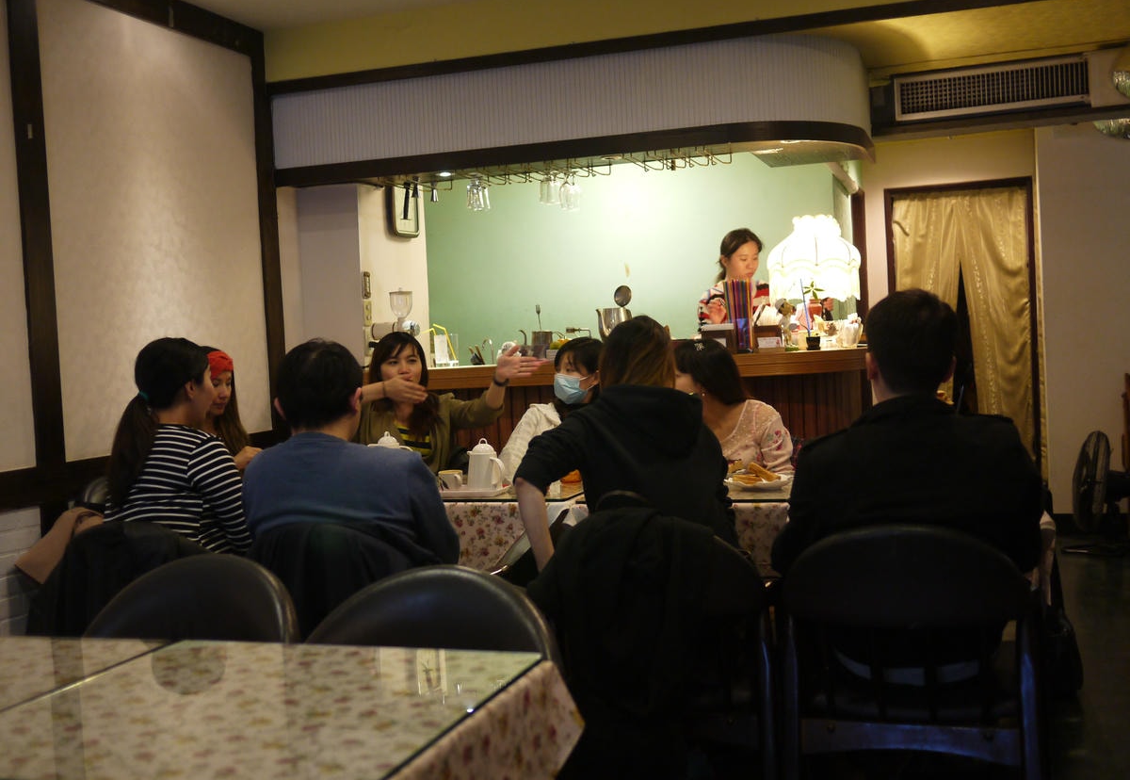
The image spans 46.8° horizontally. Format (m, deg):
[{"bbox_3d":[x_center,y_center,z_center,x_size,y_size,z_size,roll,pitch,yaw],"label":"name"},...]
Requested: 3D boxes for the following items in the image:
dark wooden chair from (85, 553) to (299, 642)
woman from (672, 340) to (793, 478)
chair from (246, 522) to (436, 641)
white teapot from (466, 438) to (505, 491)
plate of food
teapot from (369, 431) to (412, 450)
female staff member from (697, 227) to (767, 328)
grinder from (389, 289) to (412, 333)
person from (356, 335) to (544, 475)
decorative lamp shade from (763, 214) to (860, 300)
[{"bbox_3d":[-0.798,0.762,2.561,0.530,0.800,0.540,-2,2,18],"label":"dark wooden chair"},{"bbox_3d":[0.502,0.426,4.151,0.500,1.180,0.750,-2,2,23],"label":"woman"},{"bbox_3d":[-0.423,0.682,3.200,0.470,0.790,0.520,-2,2,19],"label":"chair"},{"bbox_3d":[-0.251,0.238,4.302,0.138,0.168,0.092,-1,3,38],"label":"white teapot"},{"bbox_3d":[0.618,0.260,4.096,0.230,0.075,0.230,-3,2,0],"label":"plate of food"},{"bbox_3d":[-0.582,0.224,4.350,0.150,0.170,0.100,-3,2,-3],"label":"teapot"},{"bbox_3d":[0.793,0.133,5.477,0.450,1.630,0.360,-3,2,-14],"label":"female staff member"},{"bbox_3d":[-0.717,-0.254,5.600,0.230,0.360,0.130,-2,2,19],"label":"grinder"},{"bbox_3d":[-0.453,0.422,4.499,0.640,1.260,0.780,-3,2,7],"label":"person"},{"bbox_3d":[0.992,-0.528,5.212,0.380,0.340,0.380,-2,2,18],"label":"decorative lamp shade"}]

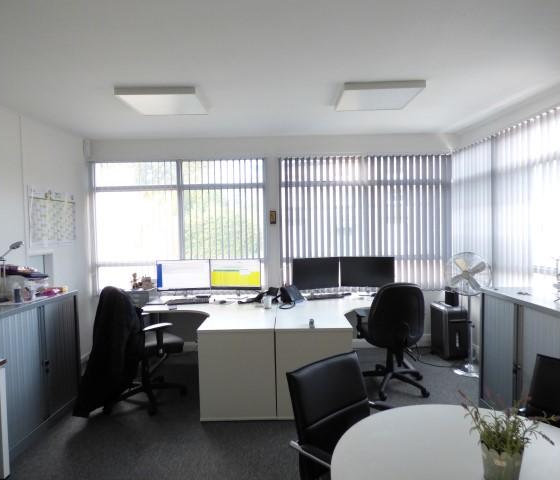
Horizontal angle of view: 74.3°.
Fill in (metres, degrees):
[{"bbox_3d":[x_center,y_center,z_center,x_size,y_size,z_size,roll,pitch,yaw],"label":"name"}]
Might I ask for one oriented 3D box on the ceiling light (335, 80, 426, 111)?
[{"bbox_3d":[0.785,-1.152,3.026,0.600,0.055,0.610,-1,3,1],"label":"ceiling light"}]

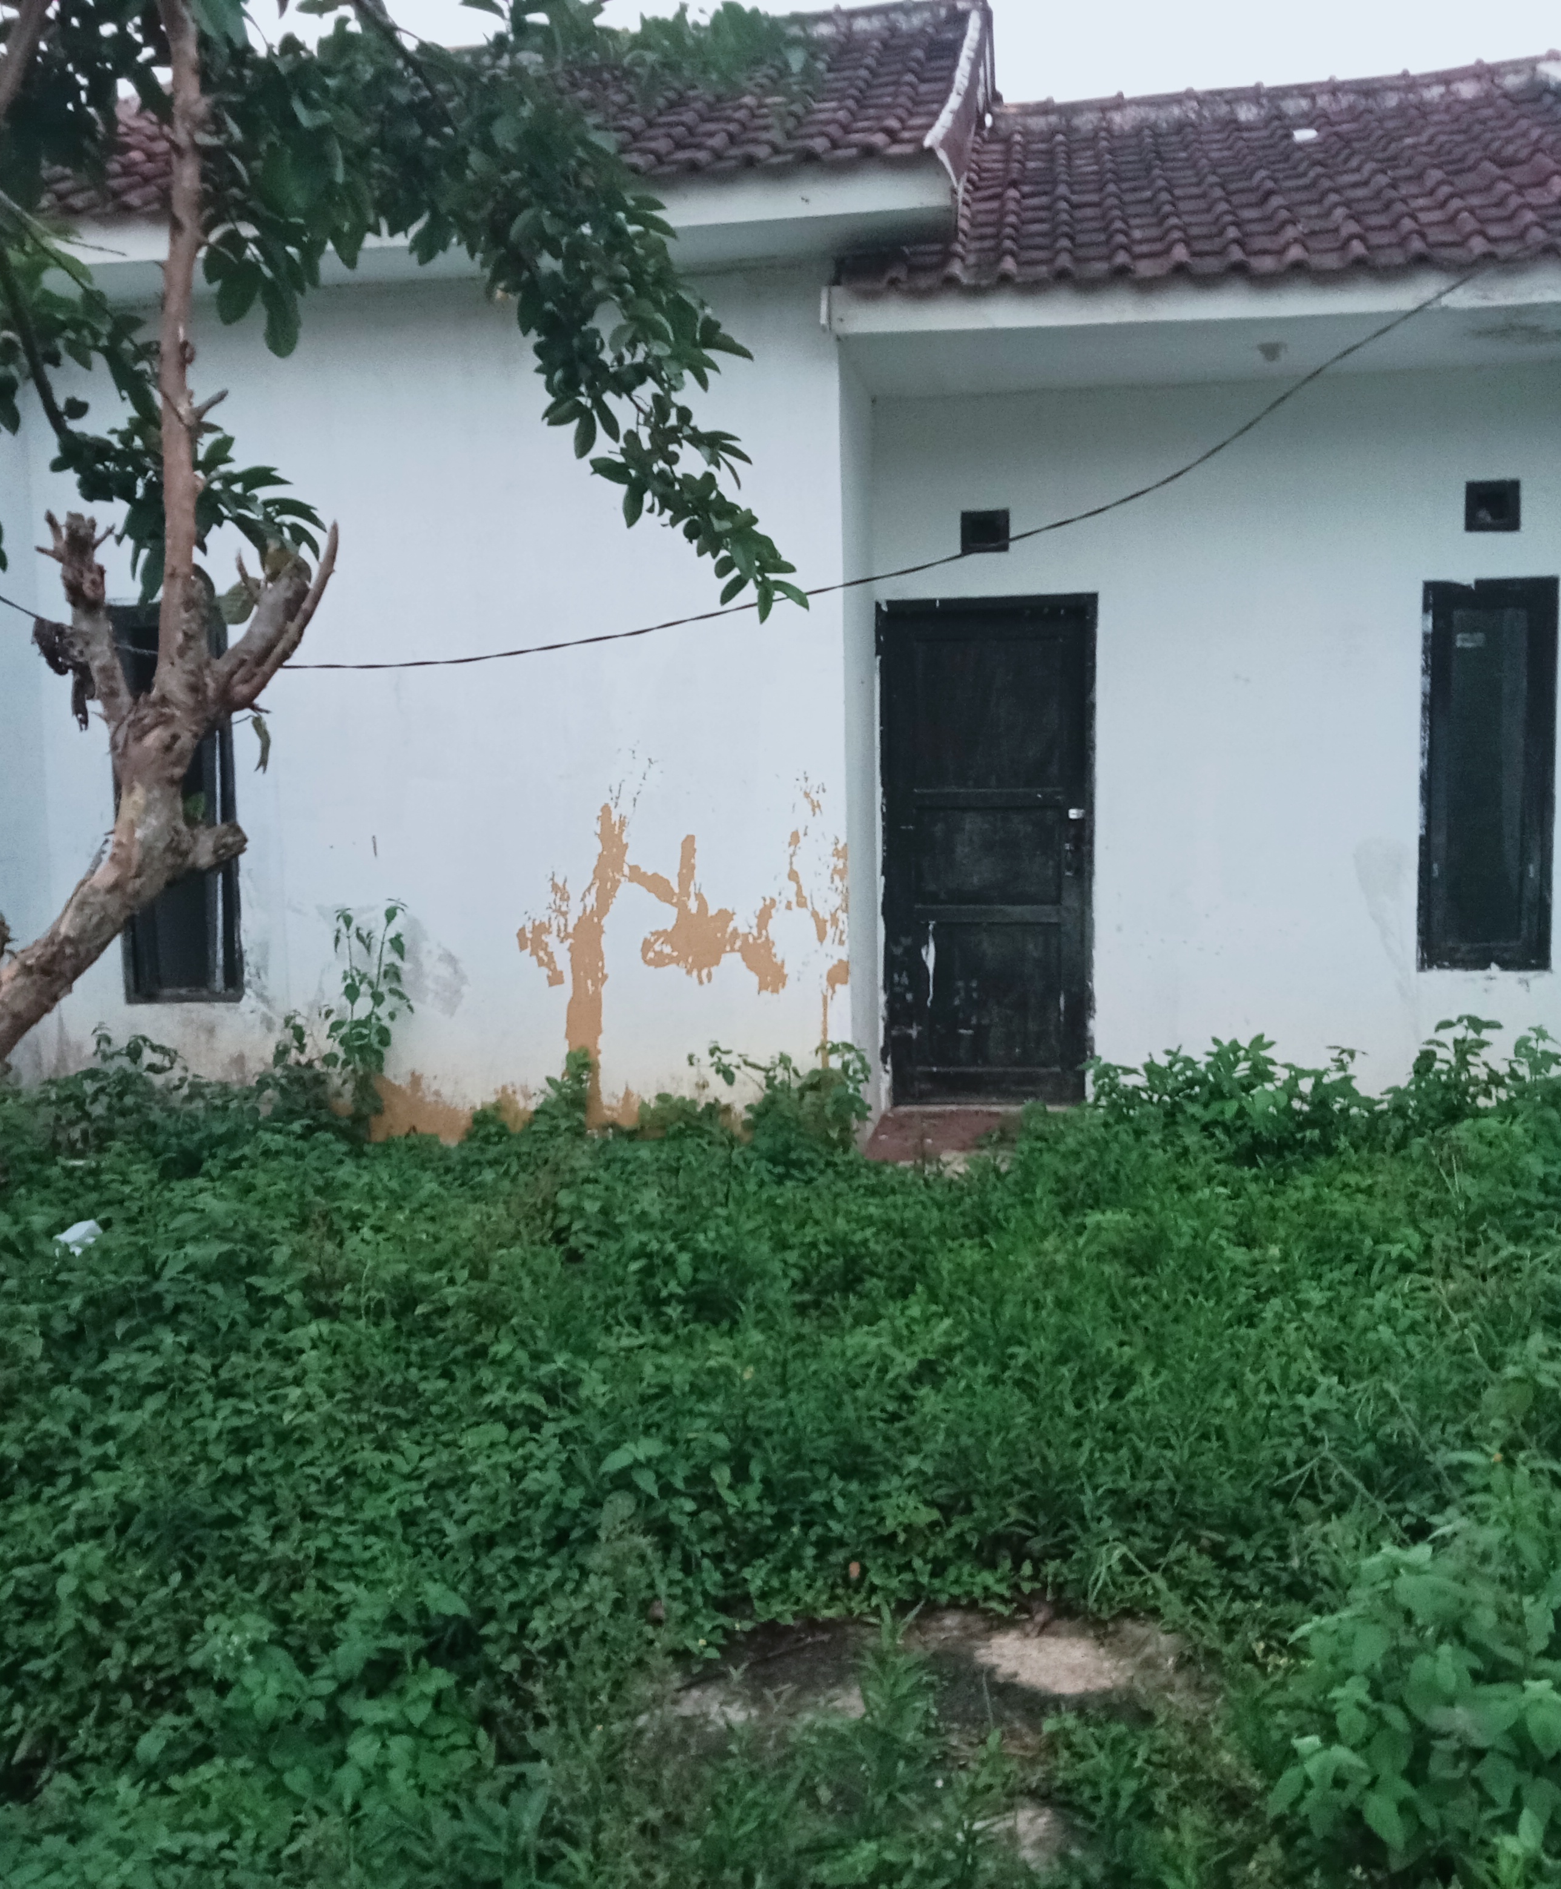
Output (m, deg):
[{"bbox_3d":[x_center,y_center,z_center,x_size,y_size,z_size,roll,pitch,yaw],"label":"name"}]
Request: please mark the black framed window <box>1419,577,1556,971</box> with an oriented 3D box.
[{"bbox_3d":[2.814,-0.665,8.117,0.511,1.555,0.080,0,6,9],"label":"black framed window"}]

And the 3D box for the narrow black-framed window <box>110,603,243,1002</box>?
[{"bbox_3d":[-2.335,-0.541,7.915,0.486,1.542,0.100,-1,6,8],"label":"narrow black-framed window"}]

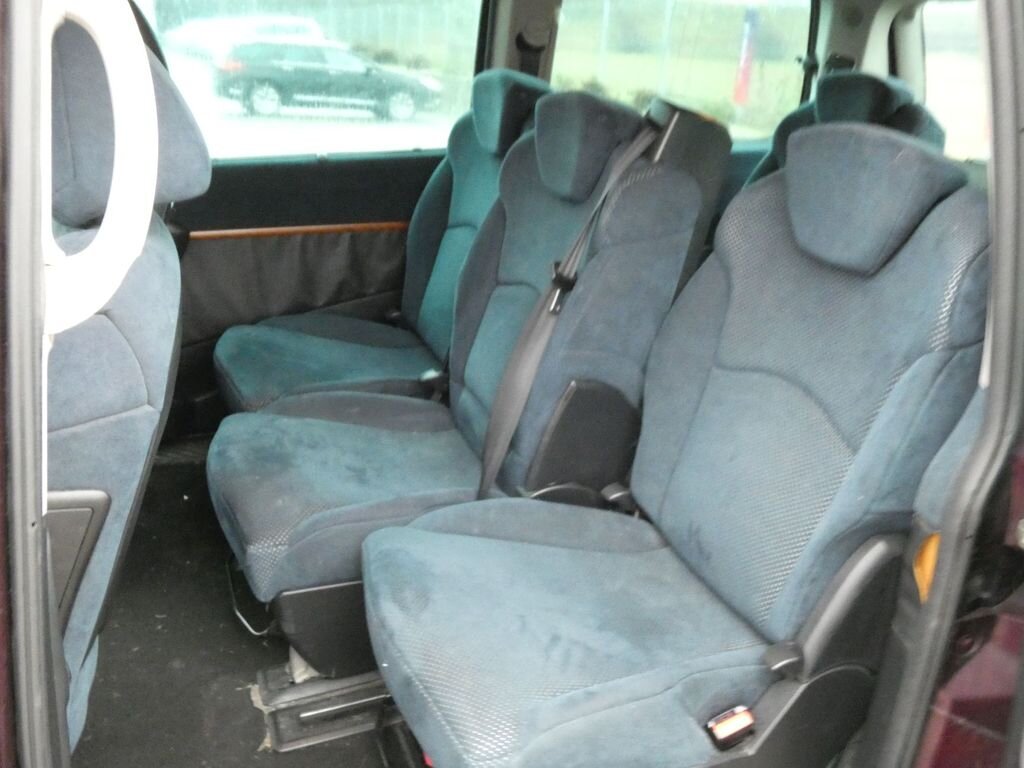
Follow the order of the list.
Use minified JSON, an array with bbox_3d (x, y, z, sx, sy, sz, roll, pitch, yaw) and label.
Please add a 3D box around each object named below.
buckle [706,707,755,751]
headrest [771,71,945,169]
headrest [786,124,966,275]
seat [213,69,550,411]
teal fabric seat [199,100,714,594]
[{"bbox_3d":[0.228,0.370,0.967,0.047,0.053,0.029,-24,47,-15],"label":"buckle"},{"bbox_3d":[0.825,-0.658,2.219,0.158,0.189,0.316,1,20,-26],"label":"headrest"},{"bbox_3d":[0.439,-0.237,1.151,0.124,0.171,0.235,1,20,-26],"label":"headrest"},{"bbox_3d":[-0.281,-0.284,1.947,0.694,0.750,0.495,-7,23,-23],"label":"seat"},{"bbox_3d":[-0.107,-0.106,1.516,0.760,0.750,0.500,-7,23,-23],"label":"teal fabric seat"}]

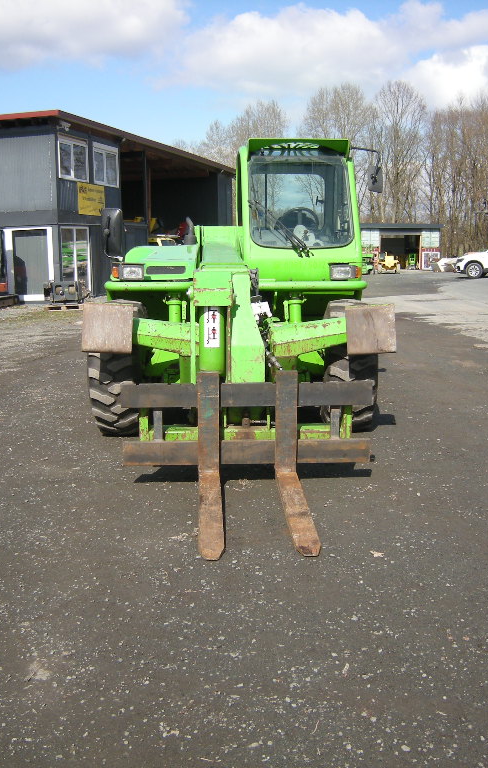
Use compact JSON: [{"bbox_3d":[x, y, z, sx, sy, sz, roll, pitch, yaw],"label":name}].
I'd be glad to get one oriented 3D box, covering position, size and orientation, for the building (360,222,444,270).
[{"bbox_3d":[10.424,-9.285,55.856,5.600,3.050,5.200,0,10,3],"label":"building"}]

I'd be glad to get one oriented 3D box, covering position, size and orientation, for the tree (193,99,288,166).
[{"bbox_3d":[-0.229,-18.908,77.938,8.800,14.900,8.000,-1,10,0],"label":"tree"}]

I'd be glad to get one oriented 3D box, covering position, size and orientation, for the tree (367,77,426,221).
[{"bbox_3d":[13.292,-18.581,72.952,5.600,15.570,5.600,-1,10,0],"label":"tree"}]

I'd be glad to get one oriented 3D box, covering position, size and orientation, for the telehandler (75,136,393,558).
[{"bbox_3d":[-0.072,-0.919,7.299,2.400,2.480,7.000,-1,10,-3],"label":"telehandler"}]

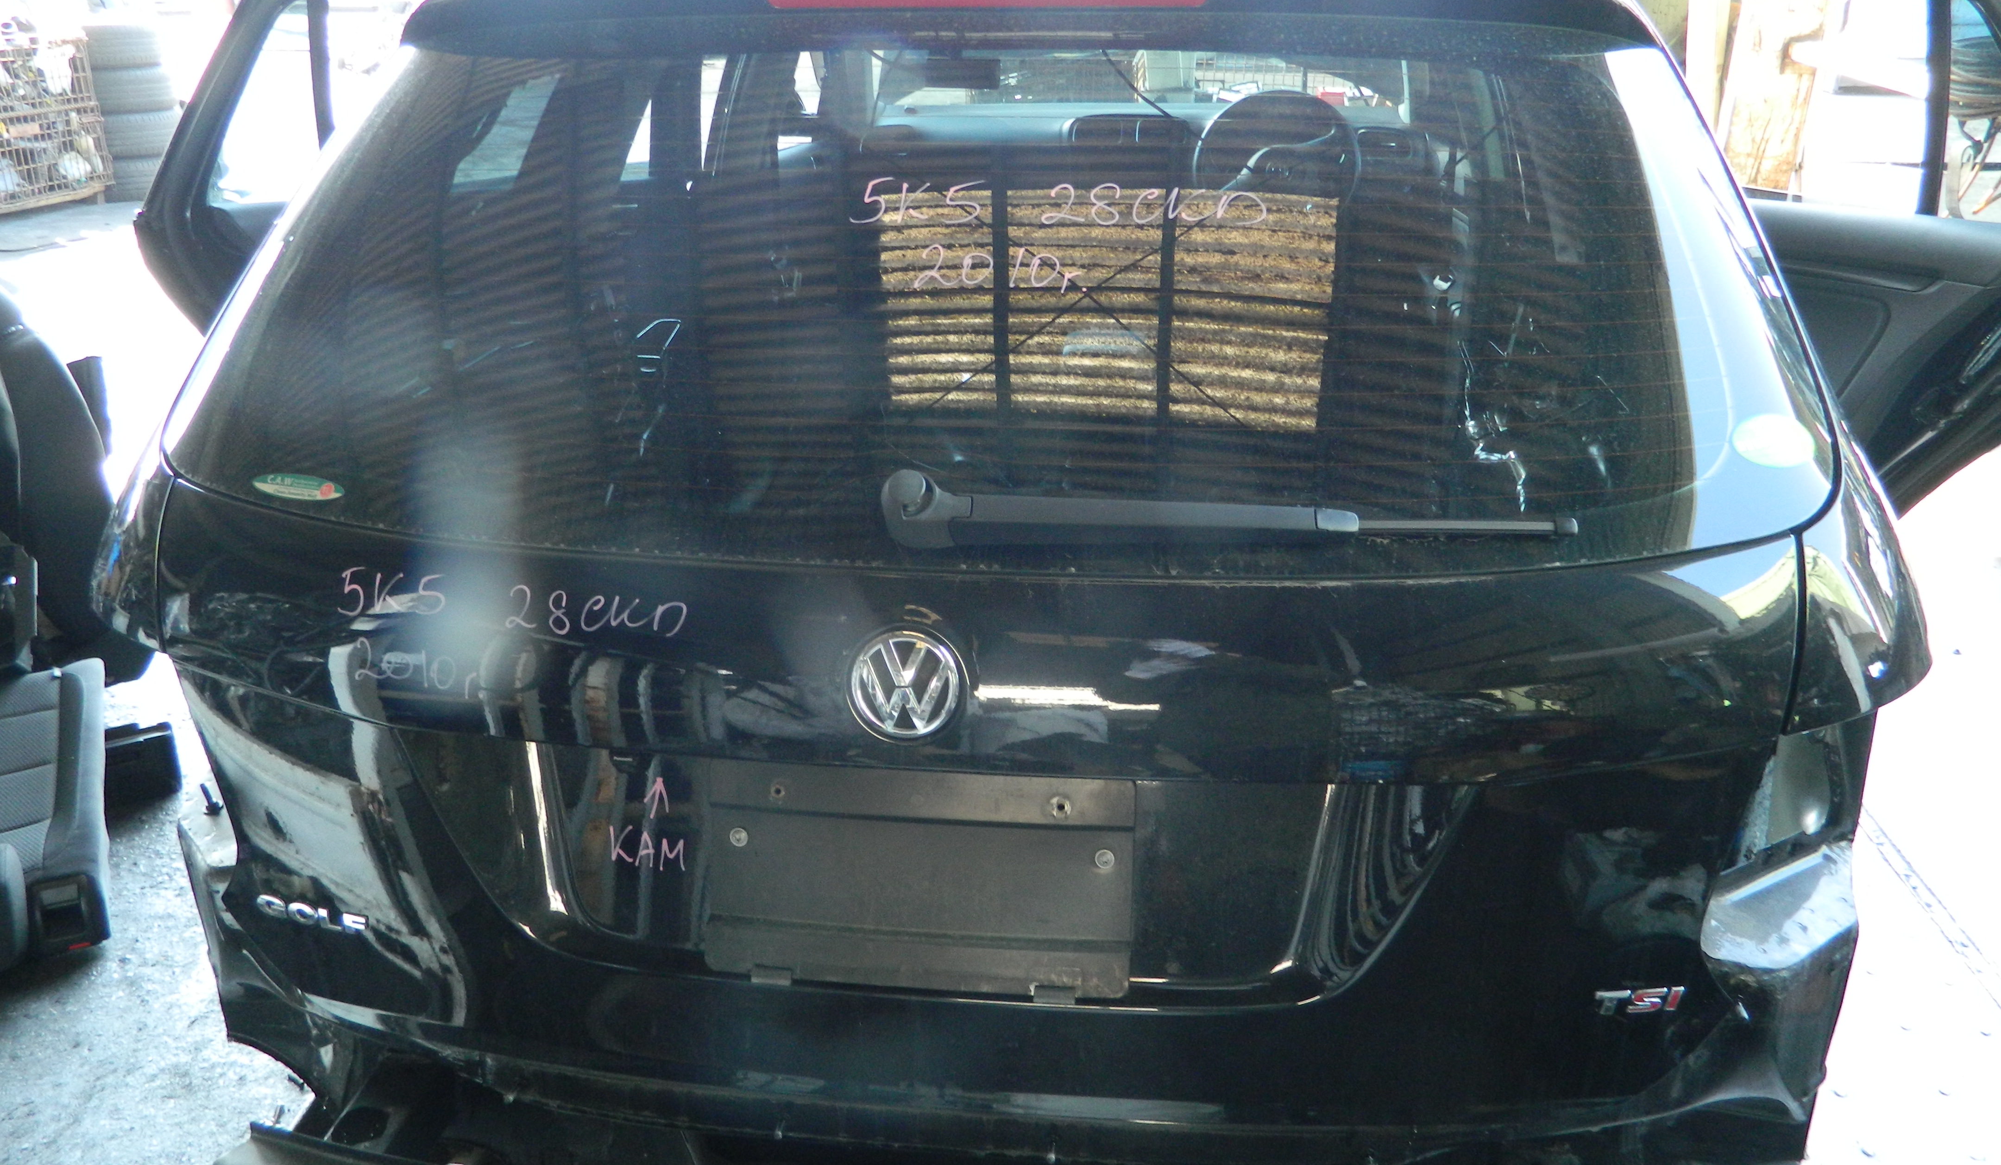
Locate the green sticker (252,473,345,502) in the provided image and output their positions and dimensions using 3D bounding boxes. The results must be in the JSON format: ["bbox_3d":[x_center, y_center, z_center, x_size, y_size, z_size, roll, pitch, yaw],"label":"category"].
[{"bbox_3d":[-0.546,-0.074,1.125,0.088,0.002,0.022,6,68,18],"label":"green sticker"}]

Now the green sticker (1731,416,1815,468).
[{"bbox_3d":[0.572,-0.104,1.070,0.067,0.002,0.044,-4,67,-9],"label":"green sticker"}]

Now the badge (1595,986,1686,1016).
[{"bbox_3d":[0.471,0.308,1.065,0.067,0.019,0.005,-1,9,-4],"label":"badge"}]

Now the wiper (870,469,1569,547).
[{"bbox_3d":[0.157,-0.048,0.995,0.472,0.042,0.050,1,69,0],"label":"wiper"}]

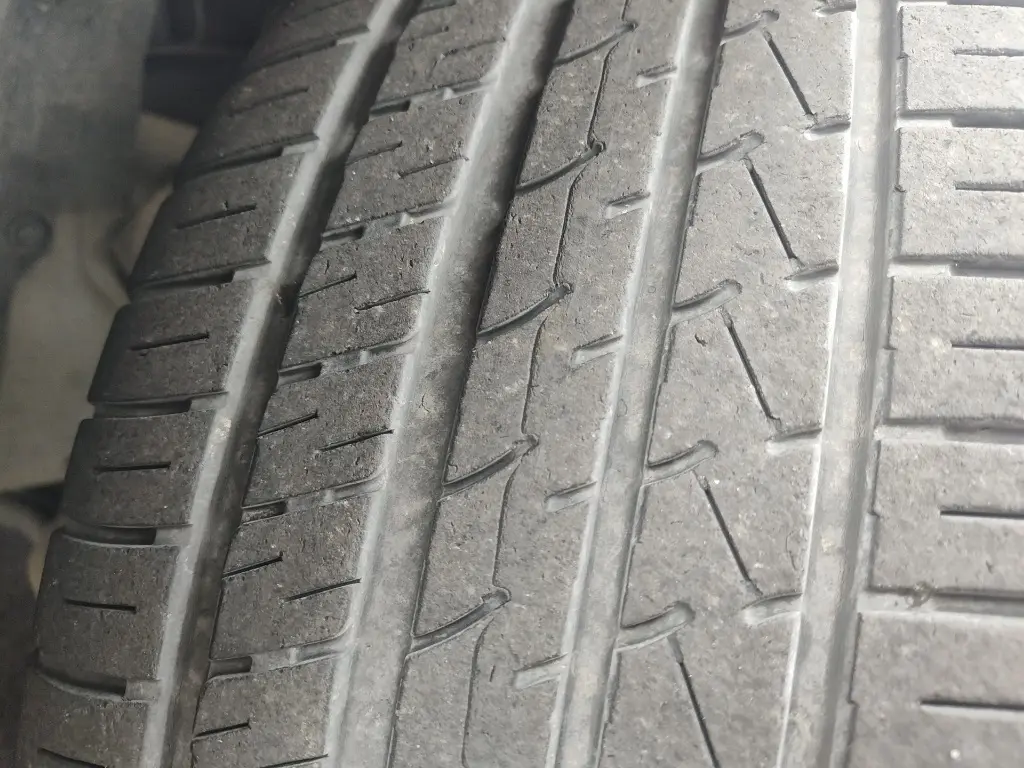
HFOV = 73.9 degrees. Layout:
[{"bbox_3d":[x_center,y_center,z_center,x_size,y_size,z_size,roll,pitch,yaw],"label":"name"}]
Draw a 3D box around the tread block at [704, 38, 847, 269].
[{"bbox_3d":[0.051,-0.046,0.134,0.026,0.056,0.007,10,-22,11],"label":"tread block"}]

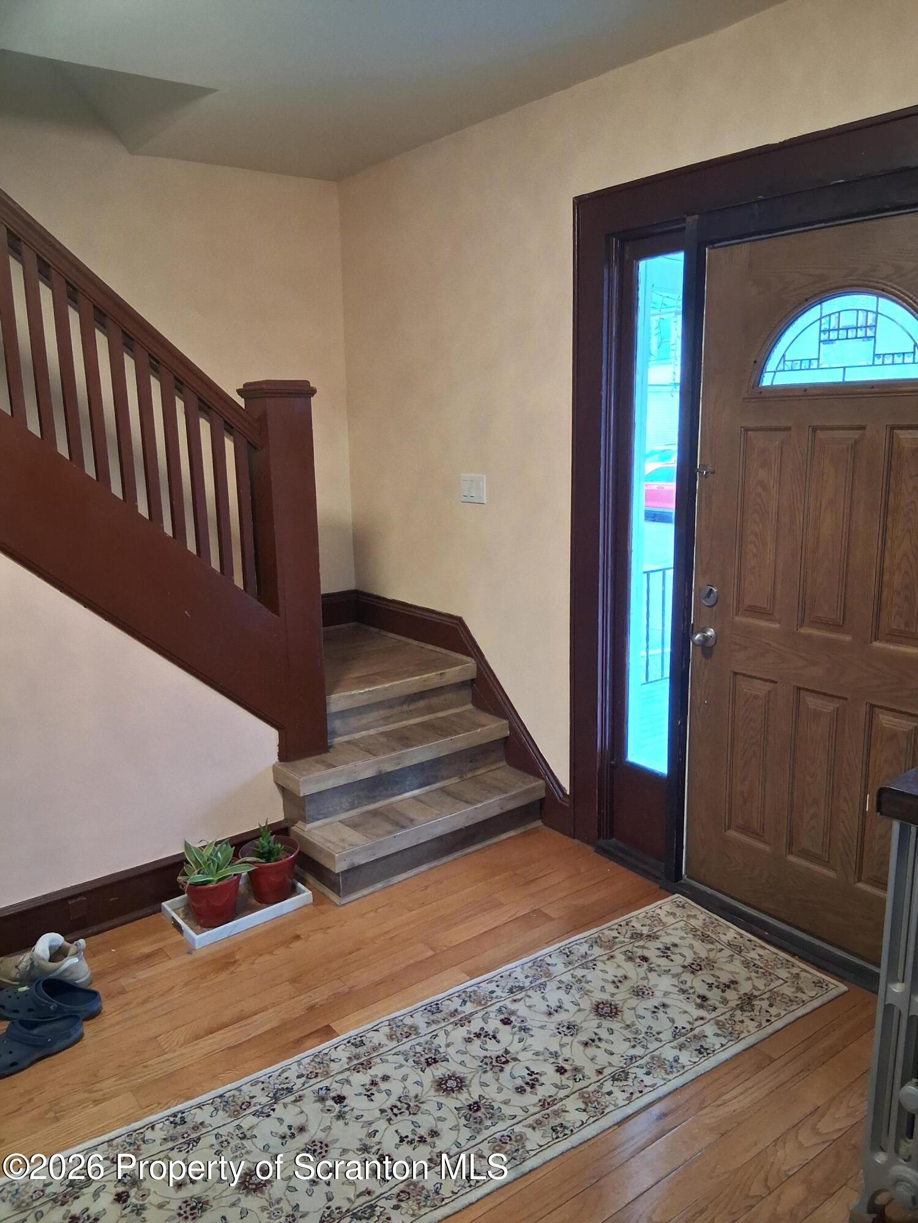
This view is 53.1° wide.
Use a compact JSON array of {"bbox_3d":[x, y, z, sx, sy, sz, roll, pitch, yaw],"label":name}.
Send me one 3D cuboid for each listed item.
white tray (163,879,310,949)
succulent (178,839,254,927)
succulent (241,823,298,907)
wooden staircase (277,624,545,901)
[{"bbox_3d":[-0.739,0.985,3.094,0.420,0.042,0.260,-10,15,-37],"label":"white tray"},{"bbox_3d":[-0.795,0.875,3.005,0.225,0.275,0.215,-1,12,0],"label":"succulent"},{"bbox_3d":[-0.645,0.850,3.143,0.200,0.260,0.200,-1,12,0],"label":"succulent"},{"bbox_3d":[-0.471,0.528,3.855,0.955,0.605,1.400,-10,15,-37],"label":"wooden staircase"}]

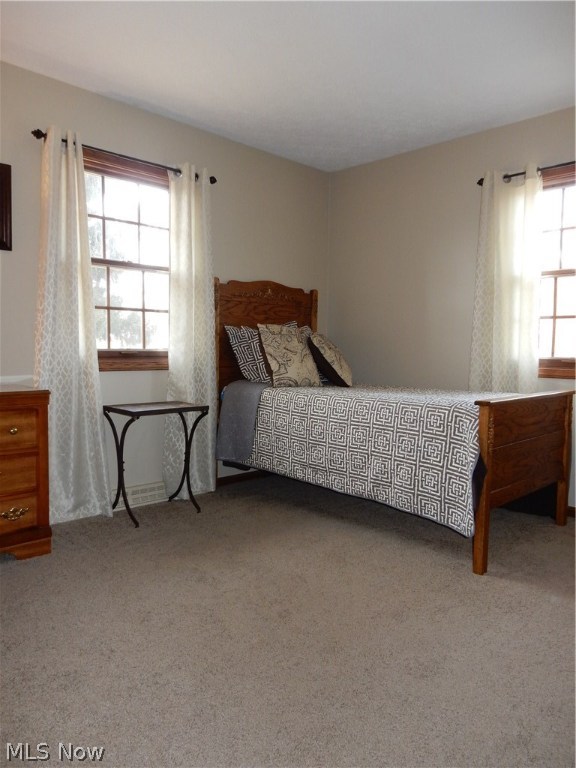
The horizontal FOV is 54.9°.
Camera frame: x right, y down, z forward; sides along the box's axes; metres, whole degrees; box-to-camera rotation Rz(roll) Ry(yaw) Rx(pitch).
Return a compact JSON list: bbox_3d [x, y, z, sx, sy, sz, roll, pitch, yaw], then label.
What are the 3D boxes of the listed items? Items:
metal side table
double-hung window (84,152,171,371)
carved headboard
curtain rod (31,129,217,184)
[{"bbox_3d":[-0.768,0.464,3.285,0.470,0.660,0.350,-4,6,-41],"label":"metal side table"},{"bbox_3d":[-0.980,-0.703,3.364,0.110,1.250,0.840,5,7,44],"label":"double-hung window"},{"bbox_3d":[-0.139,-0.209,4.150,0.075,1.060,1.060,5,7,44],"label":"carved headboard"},{"bbox_3d":[-0.899,-1.307,3.264,0.090,0.060,1.210,5,7,44],"label":"curtain rod"}]

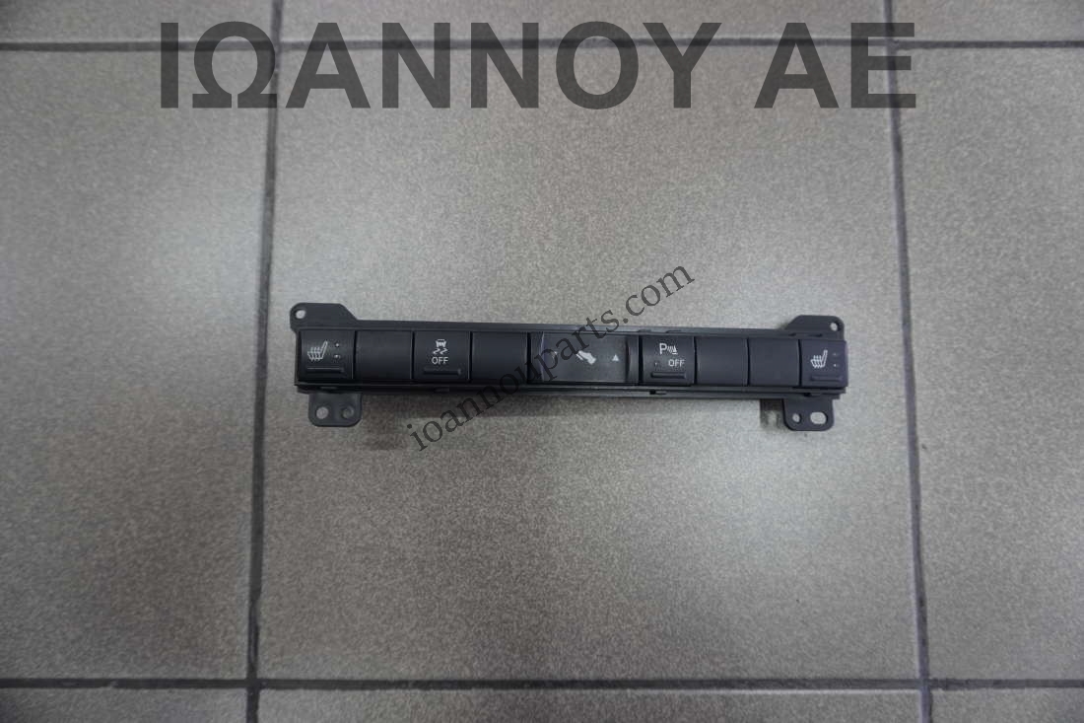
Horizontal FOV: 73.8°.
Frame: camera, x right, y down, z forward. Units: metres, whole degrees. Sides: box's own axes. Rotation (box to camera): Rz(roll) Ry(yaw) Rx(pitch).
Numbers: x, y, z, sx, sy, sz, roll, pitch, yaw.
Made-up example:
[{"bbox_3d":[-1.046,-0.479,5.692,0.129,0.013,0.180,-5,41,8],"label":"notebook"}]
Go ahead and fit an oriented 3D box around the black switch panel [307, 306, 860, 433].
[{"bbox_3d":[0.017,0.005,0.351,0.260,0.050,0.057,1,85,-6],"label":"black switch panel"}]

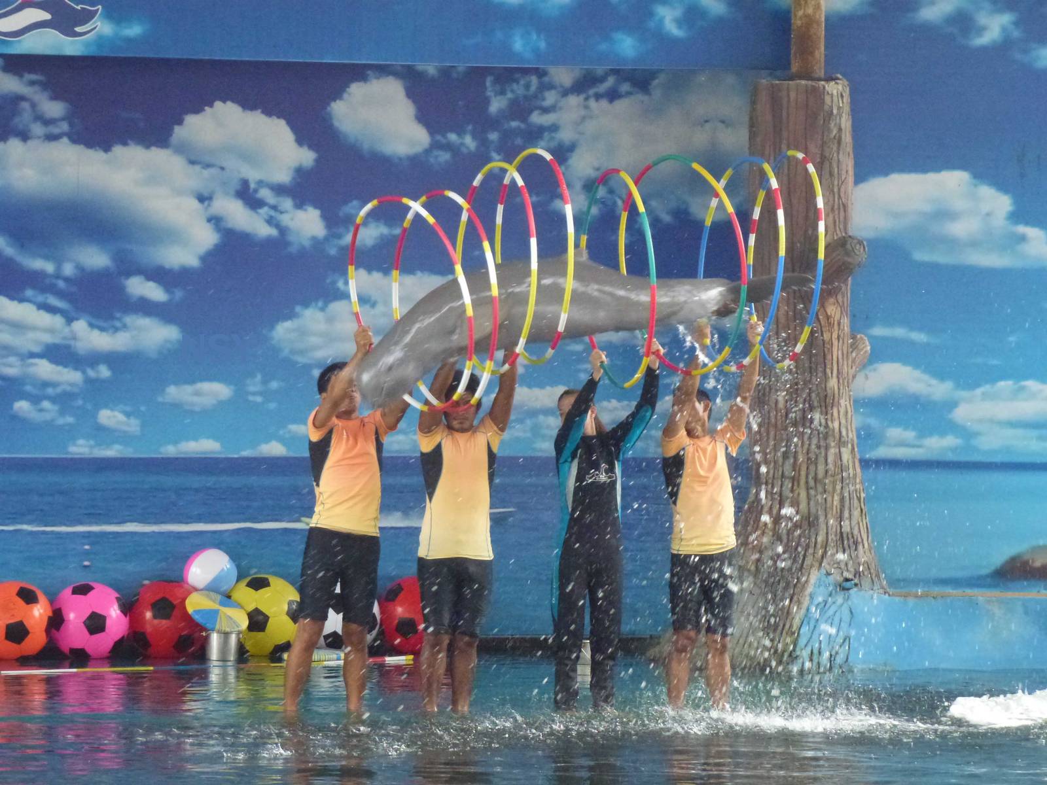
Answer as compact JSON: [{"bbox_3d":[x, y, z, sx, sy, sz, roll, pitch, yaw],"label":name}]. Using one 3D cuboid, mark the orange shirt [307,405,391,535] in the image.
[{"bbox_3d":[-0.812,0.372,22.000,0.400,0.600,0.280,0,0,-22],"label":"orange shirt"}]

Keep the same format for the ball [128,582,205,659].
[{"bbox_3d":[-1.806,1.157,23.800,0.394,0.394,0.394,1,3,0],"label":"ball"}]

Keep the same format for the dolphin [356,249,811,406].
[{"bbox_3d":[0.281,-0.292,21.600,2.160,0.600,0.580,-11,5,-13],"label":"dolphin"}]

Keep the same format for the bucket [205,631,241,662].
[{"bbox_3d":[-1.663,1.409,26.000,0.185,0.170,0.180,0,0,0],"label":"bucket"}]

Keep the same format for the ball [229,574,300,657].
[{"bbox_3d":[-1.451,1.247,26.200,0.450,0.455,0.450,0,0,0],"label":"ball"}]

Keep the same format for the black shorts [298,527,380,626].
[{"bbox_3d":[-0.866,0.866,22.000,0.390,0.465,0.280,0,0,-20],"label":"black shorts"}]

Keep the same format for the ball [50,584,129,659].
[{"bbox_3d":[-2.201,1.159,23.800,0.397,0.397,0.397,1,3,0],"label":"ball"}]

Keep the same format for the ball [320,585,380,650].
[{"bbox_3d":[-0.931,1.133,24.100,0.391,0.391,0.391,1,3,0],"label":"ball"}]

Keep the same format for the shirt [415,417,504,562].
[{"bbox_3d":[-0.294,0.441,21.500,0.370,0.660,0.260,0,3,-12],"label":"shirt"}]

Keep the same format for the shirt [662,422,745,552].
[{"bbox_3d":[0.850,0.457,22.200,0.400,0.620,0.280,0,0,-22],"label":"shirt"}]

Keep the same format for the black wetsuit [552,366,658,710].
[{"bbox_3d":[0.385,0.693,22.200,0.480,1.630,0.340,0,0,-22],"label":"black wetsuit"}]

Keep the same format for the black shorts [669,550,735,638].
[{"bbox_3d":[0.841,0.927,22.000,0.320,0.430,0.250,0,3,-12],"label":"black shorts"}]

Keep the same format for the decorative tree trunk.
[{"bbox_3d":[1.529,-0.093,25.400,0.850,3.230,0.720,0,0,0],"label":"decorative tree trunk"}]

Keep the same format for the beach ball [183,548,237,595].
[{"bbox_3d":[-1.595,0.932,23.900,0.273,0.273,0.273,1,3,0],"label":"beach ball"}]

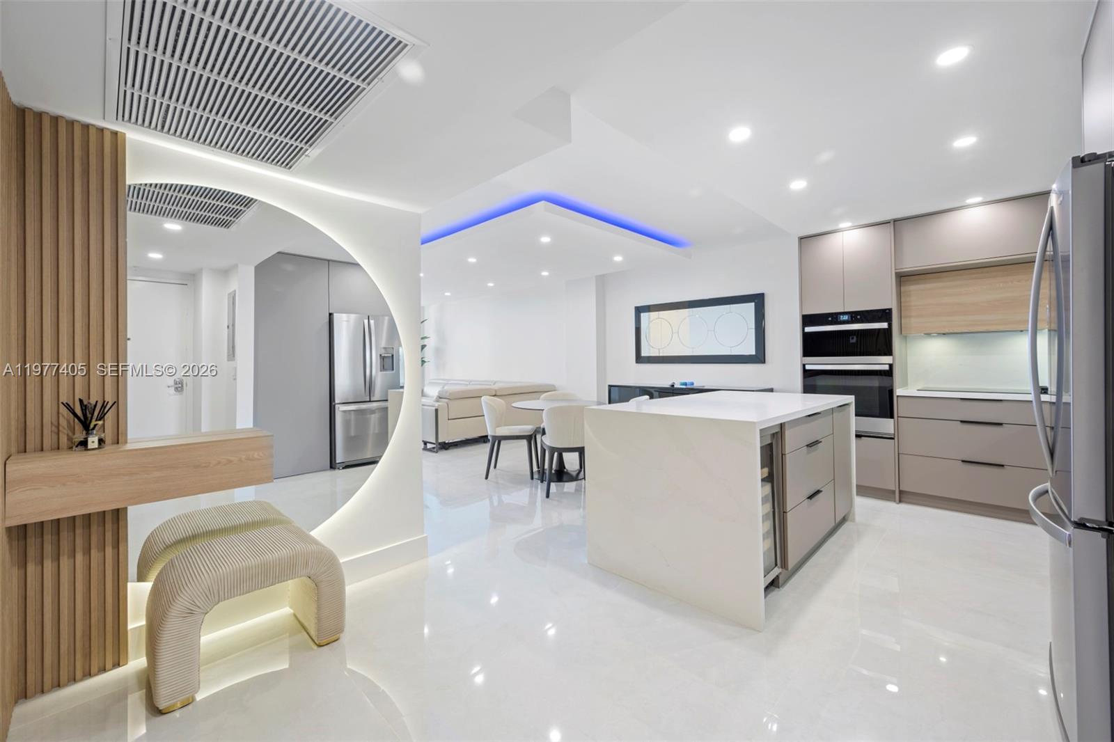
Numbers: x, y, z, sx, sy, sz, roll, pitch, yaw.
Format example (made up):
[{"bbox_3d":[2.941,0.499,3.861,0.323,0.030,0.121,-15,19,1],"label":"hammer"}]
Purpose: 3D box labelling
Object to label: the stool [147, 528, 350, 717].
[{"bbox_3d":[-1.284,0.939,1.798,0.442,0.420,0.618,0,0,45],"label":"stool"}]

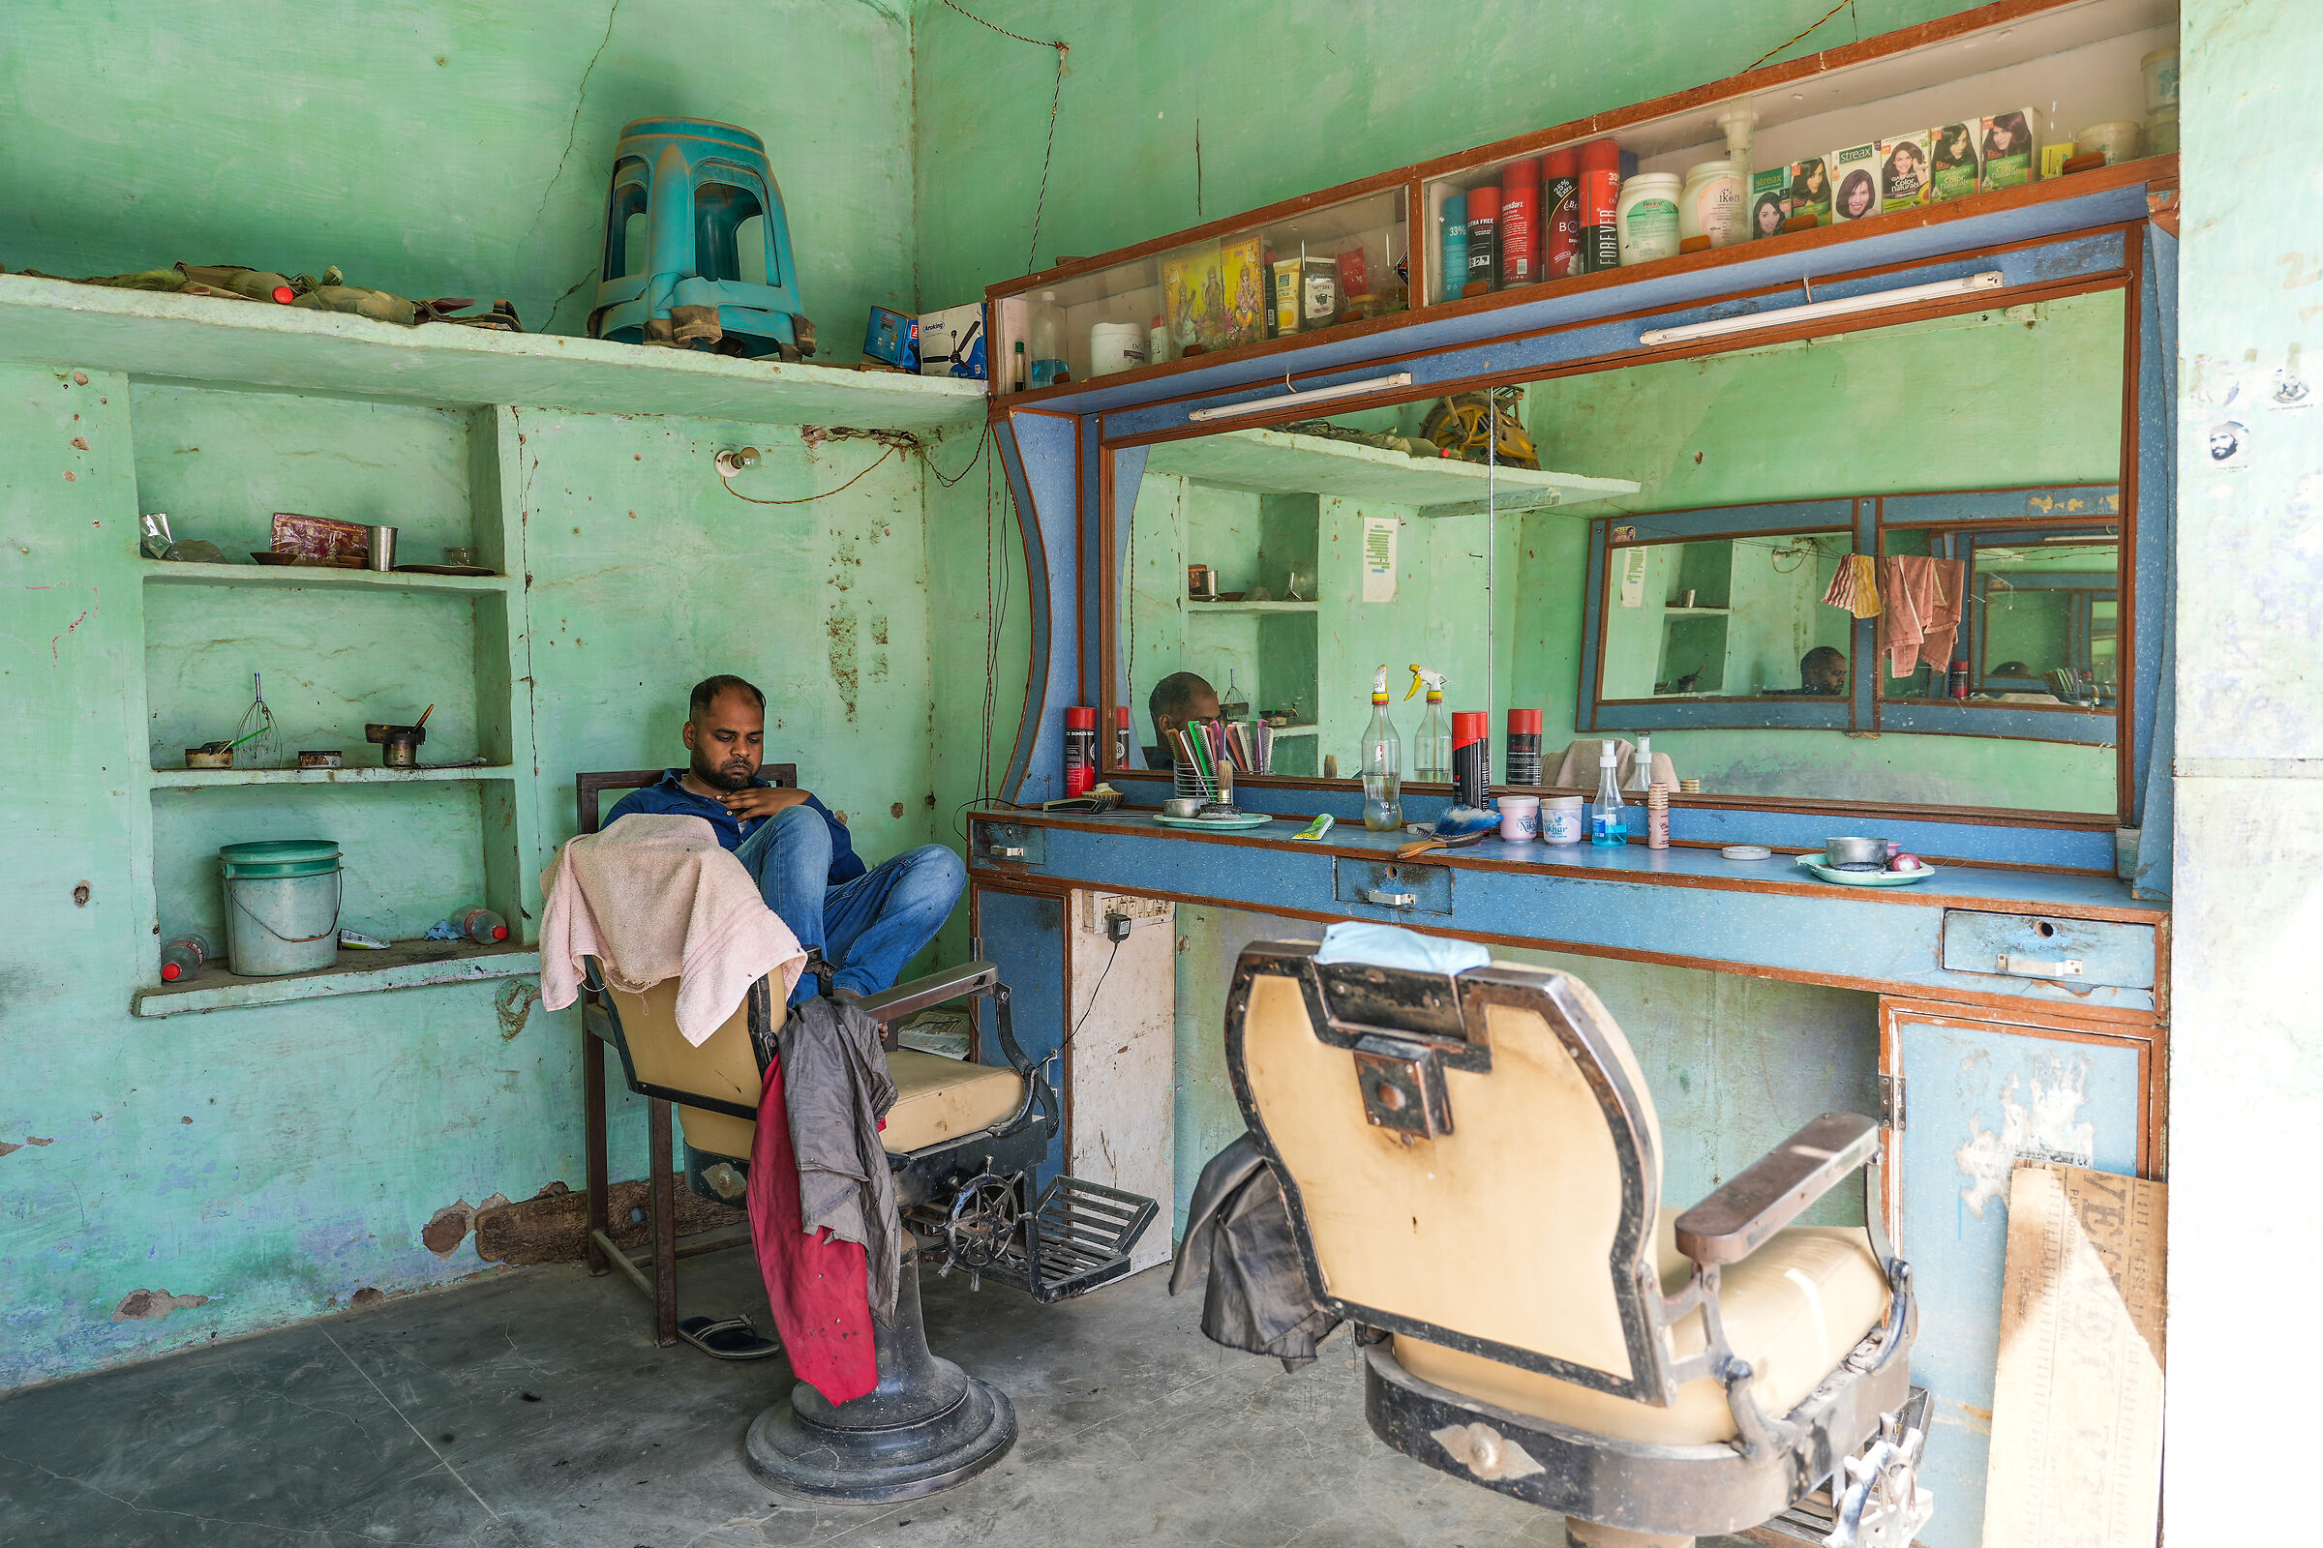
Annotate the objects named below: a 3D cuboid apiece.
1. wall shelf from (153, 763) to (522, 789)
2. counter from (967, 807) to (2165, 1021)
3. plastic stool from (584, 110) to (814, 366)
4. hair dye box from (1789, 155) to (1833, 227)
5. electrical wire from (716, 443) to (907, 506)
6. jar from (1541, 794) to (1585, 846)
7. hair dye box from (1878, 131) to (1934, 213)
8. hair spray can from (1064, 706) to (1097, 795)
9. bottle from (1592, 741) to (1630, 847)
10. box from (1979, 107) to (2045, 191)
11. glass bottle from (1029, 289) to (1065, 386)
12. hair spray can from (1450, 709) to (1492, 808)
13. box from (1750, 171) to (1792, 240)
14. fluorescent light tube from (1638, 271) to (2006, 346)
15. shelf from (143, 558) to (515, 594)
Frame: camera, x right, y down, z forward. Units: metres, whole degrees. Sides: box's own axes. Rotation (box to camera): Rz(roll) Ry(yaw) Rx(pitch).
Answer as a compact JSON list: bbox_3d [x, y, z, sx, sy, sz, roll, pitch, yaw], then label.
[{"bbox_3d":[-1.763,0.005,3.702,0.730,0.036,0.190,-3,4,-43],"label":"wall shelf"},{"bbox_3d":[0.505,0.177,2.967,0.345,0.131,2.306,-4,5,-43],"label":"counter"},{"bbox_3d":[-1.012,-1.116,3.817,0.355,0.515,0.355,-3,4,-43],"label":"plastic stool"},{"bbox_3d":[1.004,-0.874,2.666,0.040,0.126,0.066,-3,4,-43],"label":"hair dye box"},{"bbox_3d":[-0.858,-0.770,4.374,0.530,0.190,0.030,-3,4,-43],"label":"electrical wire"},{"bbox_3d":[0.664,0.078,2.883,0.069,0.072,0.069,-1,4,0],"label":"jar"},{"bbox_3d":[1.103,-0.871,2.562,0.042,0.129,0.071,-3,4,-43],"label":"hair dye box"},{"bbox_3d":[-0.185,-0.035,4.046,0.066,0.231,0.066,0,3,0],"label":"hair spray can"},{"bbox_3d":[0.775,0.033,3.020,0.060,0.180,0.060,0,3,0],"label":"bottle"},{"bbox_3d":[1.108,-0.799,2.268,0.037,0.111,0.064,-4,5,-43],"label":"box"},{"bbox_3d":[-0.240,-0.921,3.754,0.081,0.223,0.081,-1,4,0],"label":"glass bottle"},{"bbox_3d":[0.546,-0.001,3.057,0.063,0.212,0.063,-1,4,0],"label":"hair spray can"},{"bbox_3d":[0.958,-0.874,2.716,0.040,0.122,0.071,-3,4,-43],"label":"box"},{"bbox_3d":[0.965,-0.691,2.603,0.029,0.024,0.568,-4,5,-43],"label":"fluorescent light tube"},{"bbox_3d":[-1.726,-0.403,3.592,0.679,0.029,0.231,-4,4,-38],"label":"shelf"}]

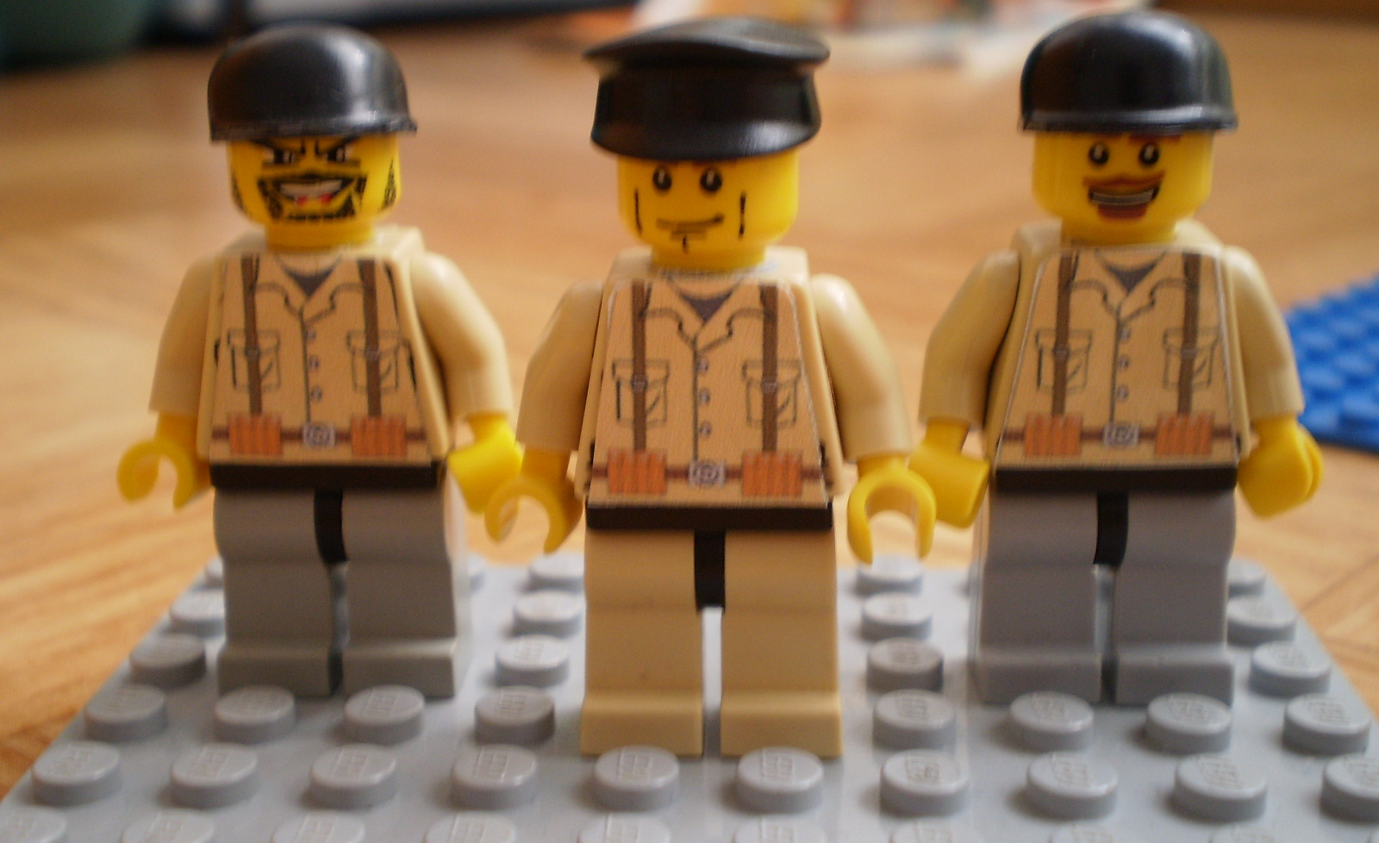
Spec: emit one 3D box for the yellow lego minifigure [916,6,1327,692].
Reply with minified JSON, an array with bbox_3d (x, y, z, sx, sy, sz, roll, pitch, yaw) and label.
[{"bbox_3d":[0.025,-0.003,0.102,0.024,0.042,0.015,0,15,3],"label":"yellow lego minifigure"}]

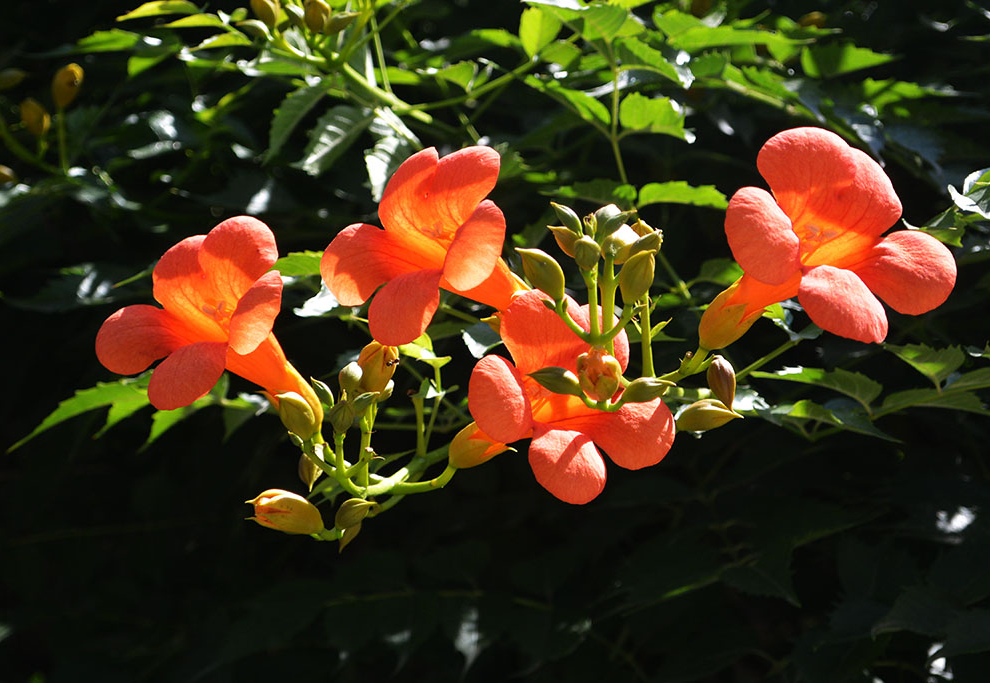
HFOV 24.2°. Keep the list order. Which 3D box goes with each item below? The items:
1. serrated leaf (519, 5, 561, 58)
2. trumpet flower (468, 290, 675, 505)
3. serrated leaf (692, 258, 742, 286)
[{"bbox_3d":[0.019,-0.131,0.980,0.018,0.025,0.008,2,34,-2],"label":"serrated leaf"},{"bbox_3d":[0.026,0.021,0.820,0.070,0.071,0.050,0,-18,-32],"label":"trumpet flower"},{"bbox_3d":[0.089,-0.028,0.910,0.028,0.008,0.019,1,27,1],"label":"serrated leaf"}]

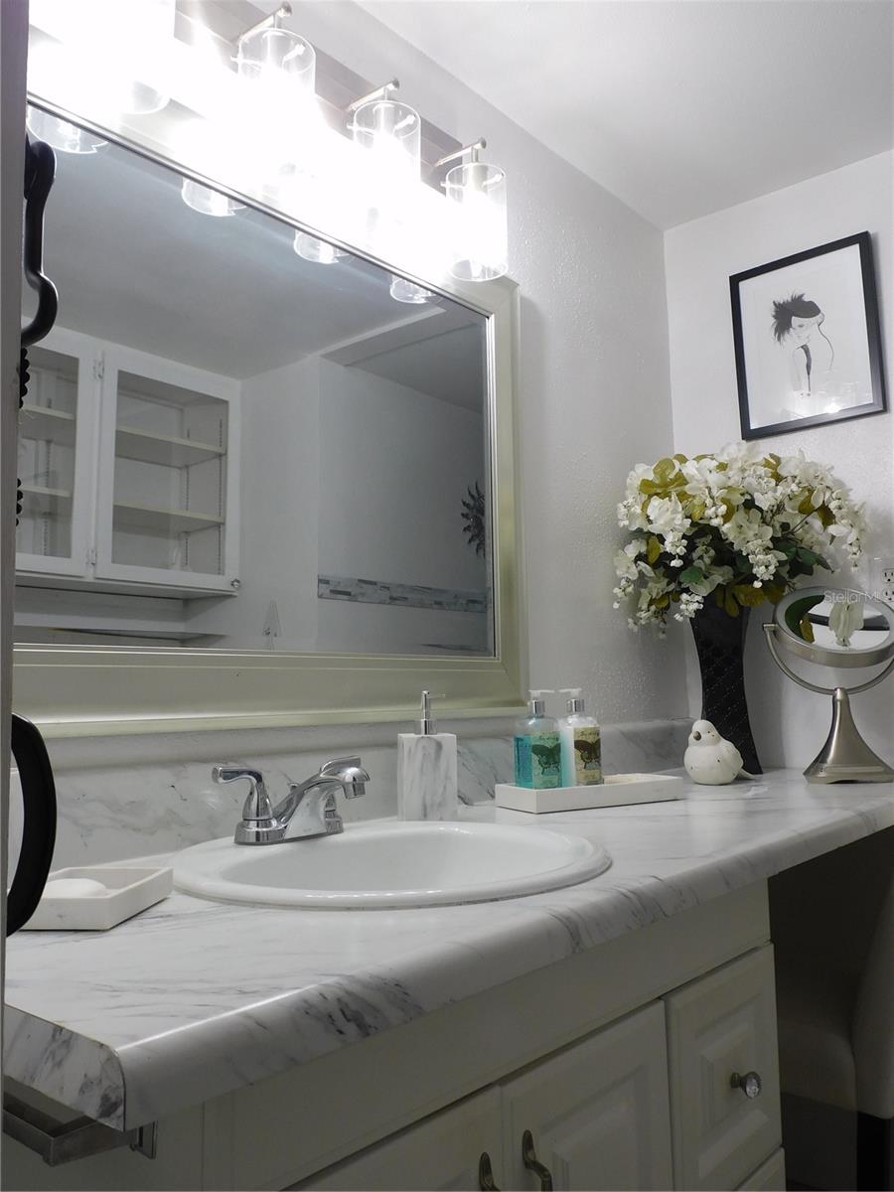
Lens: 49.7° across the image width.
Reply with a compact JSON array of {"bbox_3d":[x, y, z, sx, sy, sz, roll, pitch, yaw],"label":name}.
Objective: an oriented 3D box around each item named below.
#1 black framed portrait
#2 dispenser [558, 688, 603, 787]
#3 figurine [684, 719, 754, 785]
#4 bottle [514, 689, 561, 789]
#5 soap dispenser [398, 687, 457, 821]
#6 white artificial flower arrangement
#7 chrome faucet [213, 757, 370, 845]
[{"bbox_3d":[0.795,-0.571,2.151,0.313,0.399,0.020,-6,-8,40],"label":"black framed portrait"},{"bbox_3d":[0.213,0.238,1.568,0.052,0.176,0.056,2,-7,-30],"label":"dispenser"},{"bbox_3d":[0.537,0.300,1.865,0.146,0.122,0.104,2,-7,-29],"label":"figurine"},{"bbox_3d":[0.144,0.236,1.528,0.052,0.175,0.056,2,-7,-30],"label":"bottle"},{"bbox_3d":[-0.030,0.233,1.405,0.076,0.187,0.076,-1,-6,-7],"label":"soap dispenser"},{"bbox_3d":[0.622,-0.097,2.025,0.386,0.382,0.364,-6,-8,40],"label":"white artificial flower arrangement"},{"bbox_3d":[-0.148,0.242,1.145,0.164,0.091,0.231,-6,-8,40],"label":"chrome faucet"}]

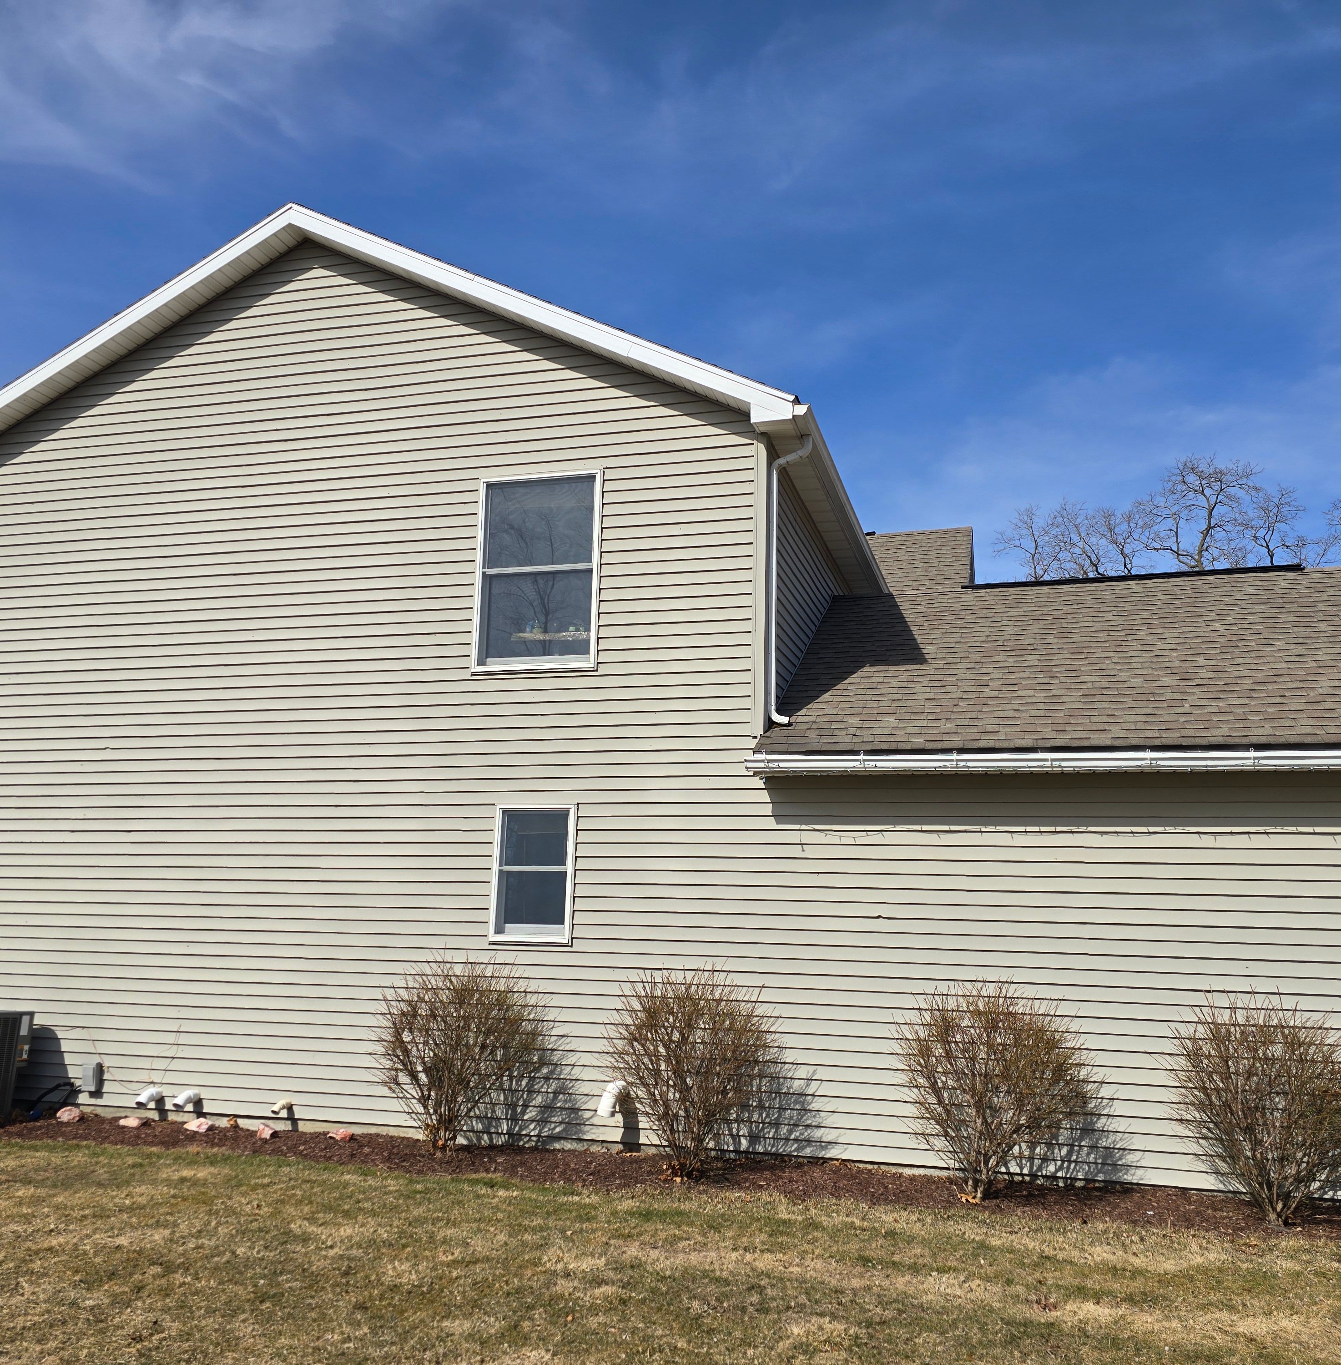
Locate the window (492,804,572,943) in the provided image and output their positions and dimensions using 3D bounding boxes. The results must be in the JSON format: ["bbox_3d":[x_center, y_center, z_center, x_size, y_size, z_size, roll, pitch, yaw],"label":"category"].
[{"bbox_3d":[-1.066,1.480,9.358,0.665,1.047,0.100,-2,-12,14],"label":"window"}]

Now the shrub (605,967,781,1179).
[{"bbox_3d":[0.140,2.660,8.263,1.220,1.385,1.040,-2,-12,14],"label":"shrub"}]

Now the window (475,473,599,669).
[{"bbox_3d":[-1.089,-0.907,9.858,1.059,1.657,0.100,-2,-12,14],"label":"window"}]

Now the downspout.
[{"bbox_3d":[0.946,-0.809,9.447,0.345,2.365,0.090,-2,-12,14],"label":"downspout"}]

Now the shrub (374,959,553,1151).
[{"bbox_3d":[-1.514,2.677,8.720,1.310,1.320,1.000,-2,-12,14],"label":"shrub"}]

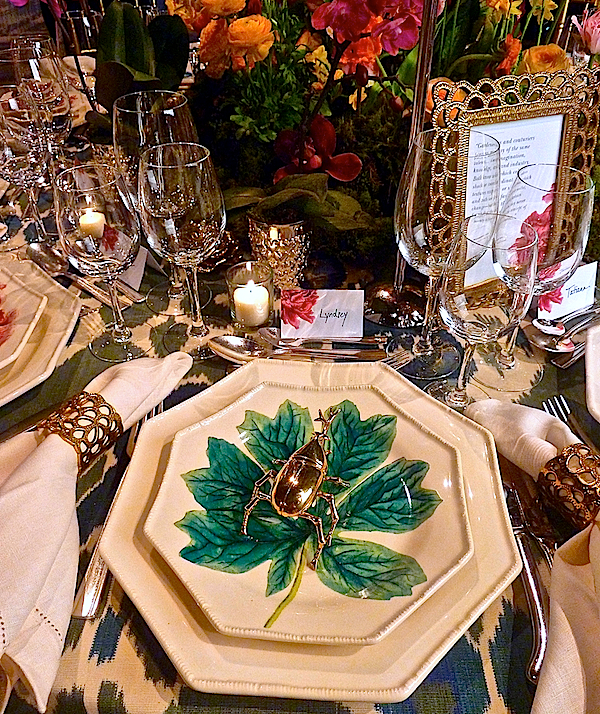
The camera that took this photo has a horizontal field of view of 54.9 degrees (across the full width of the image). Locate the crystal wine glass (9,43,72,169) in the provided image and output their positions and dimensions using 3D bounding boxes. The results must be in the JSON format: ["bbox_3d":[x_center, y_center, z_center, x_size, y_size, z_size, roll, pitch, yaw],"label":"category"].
[{"bbox_3d":[-0.373,-0.334,0.864,0.090,0.230,0.090,-1,39,0],"label":"crystal wine glass"}]

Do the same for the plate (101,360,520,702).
[{"bbox_3d":[0.009,0.110,0.470,0.308,0.026,0.308,2,39,3],"label":"plate"}]

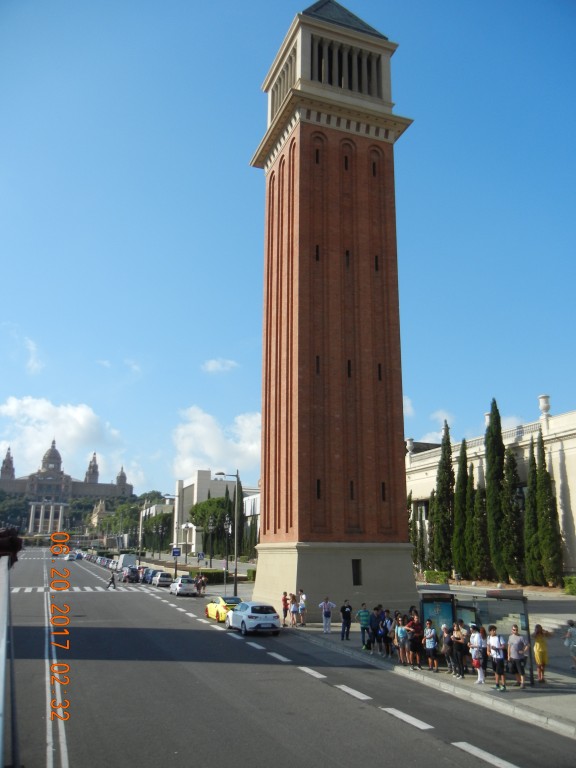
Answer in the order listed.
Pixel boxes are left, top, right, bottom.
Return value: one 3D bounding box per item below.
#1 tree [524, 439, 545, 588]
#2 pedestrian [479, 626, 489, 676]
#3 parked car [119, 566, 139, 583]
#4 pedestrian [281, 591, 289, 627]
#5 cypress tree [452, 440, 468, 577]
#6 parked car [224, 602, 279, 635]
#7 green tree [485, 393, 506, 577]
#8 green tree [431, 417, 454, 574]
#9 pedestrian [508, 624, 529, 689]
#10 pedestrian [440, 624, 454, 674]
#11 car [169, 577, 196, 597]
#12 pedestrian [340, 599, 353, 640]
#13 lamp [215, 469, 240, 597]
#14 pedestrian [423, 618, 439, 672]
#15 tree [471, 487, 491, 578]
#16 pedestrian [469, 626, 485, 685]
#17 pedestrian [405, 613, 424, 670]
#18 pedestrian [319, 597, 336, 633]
[{"bbox_3d":[22.309,11.629,61.683,1.900,13.500,1.900,5,-15,-19],"label":"tree"},{"bbox_3d":[6.556,8.999,22.326,0.340,1.537,0.460,10,-18,-33],"label":"pedestrian"},{"bbox_3d":[-18.360,22.121,77.339,1.800,1.650,4.400,5,-14,-19],"label":"parked car"},{"bbox_3d":[-0.110,11.713,34.604,0.420,1.720,0.500,-1,-14,5],"label":"pedestrian"},{"bbox_3d":[18.253,13.107,70.462,1.495,14.630,1.495,5,-15,-19],"label":"cypress tree"},{"bbox_3d":[-1.779,11.798,33.826,1.810,1.460,4.250,5,-14,-19],"label":"parked car"},{"bbox_3d":[20.411,10.093,64.789,1.738,17.844,1.738,5,-15,-19],"label":"green tree"},{"bbox_3d":[17.244,12.897,76.034,2.500,17.890,2.500,5,-15,-19],"label":"green tree"},{"bbox_3d":[6.895,8.228,20.117,0.580,1.800,0.360,-7,-16,25],"label":"pedestrian"},{"bbox_3d":[5.337,8.920,22.378,0.500,1.589,0.380,-12,-19,39],"label":"pedestrian"},{"bbox_3d":[-9.179,17.773,58.698,1.720,1.470,4.050,5,-14,-19],"label":"car"},{"bbox_3d":[2.631,10.677,30.080,0.520,1.744,0.320,4,-15,-13],"label":"pedestrian"},{"bbox_3d":[-4.570,11.386,50.701,1.750,9.890,0.350,5,-15,-19],"label":"lamp"},{"bbox_3d":[4.870,8.901,22.695,0.520,1.660,0.420,-8,-17,30],"label":"pedestrian"},{"bbox_3d":[19.431,14.976,66.869,1.727,9.297,1.727,5,-15,-19],"label":"tree"},{"bbox_3d":[5.658,8.106,20.001,0.400,1.690,0.480,7,-15,-24],"label":"pedestrian"},{"bbox_3d":[4.353,8.933,23.001,0.600,1.740,0.450,-7,-16,26],"label":"pedestrian"},{"bbox_3d":[1.917,11.179,32.197,0.800,1.660,0.360,-1,-14,3],"label":"pedestrian"}]

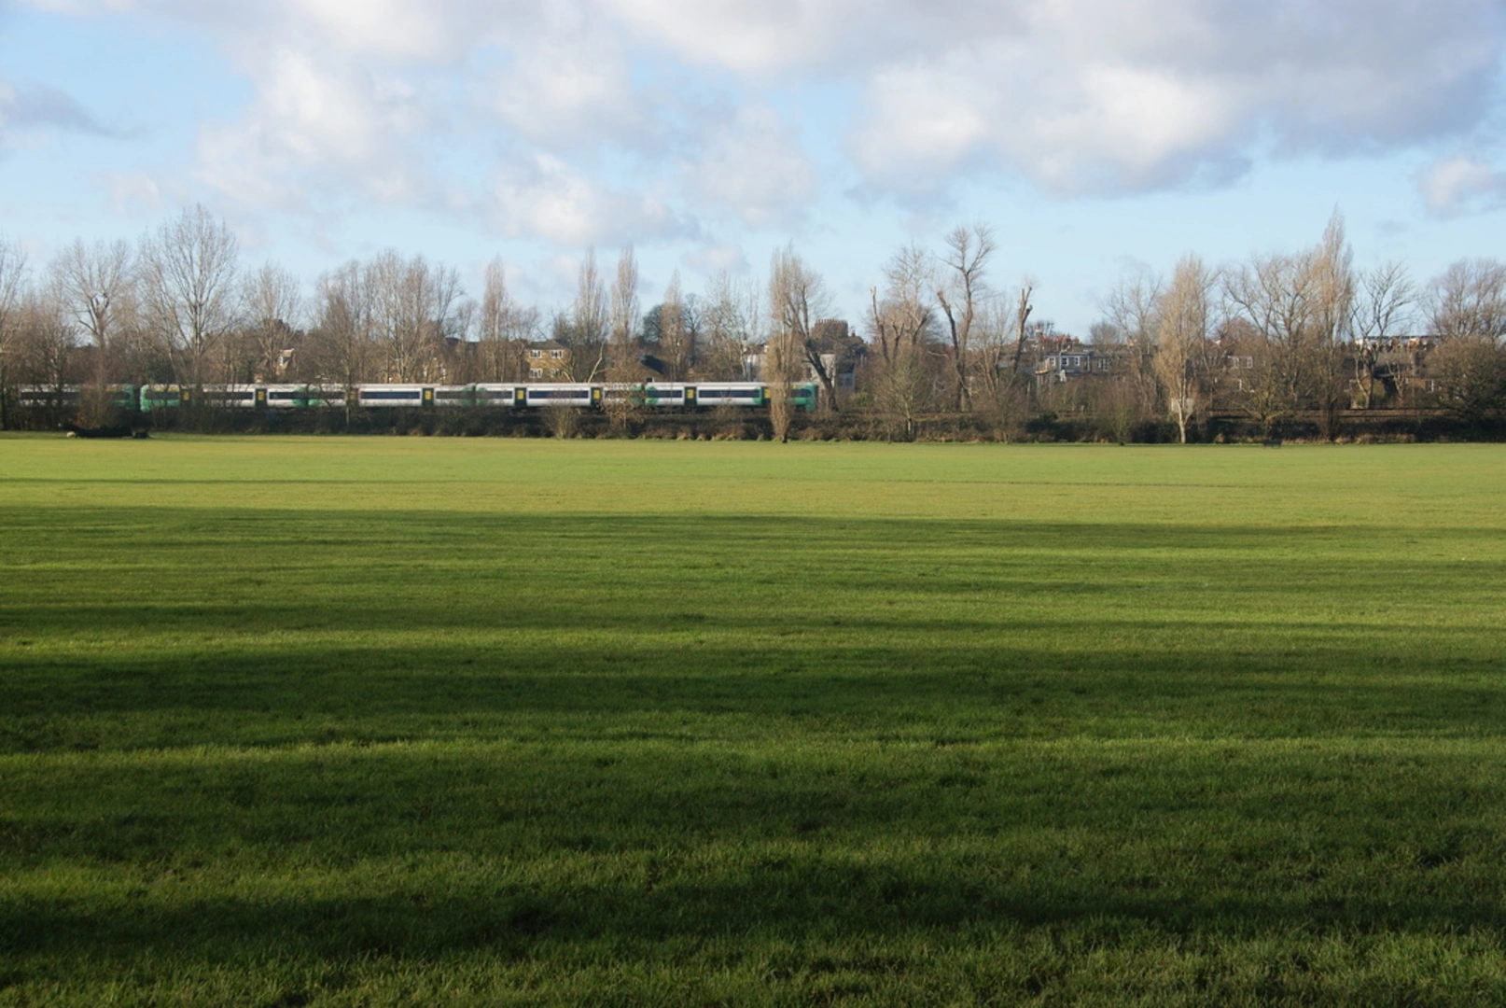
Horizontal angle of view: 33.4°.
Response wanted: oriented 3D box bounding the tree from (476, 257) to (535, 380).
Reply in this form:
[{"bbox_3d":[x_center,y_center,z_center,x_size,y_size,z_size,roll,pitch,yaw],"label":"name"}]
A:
[{"bbox_3d":[-30.949,-21.089,314.000,7.057,19.252,6.845,0,2,0],"label":"tree"}]

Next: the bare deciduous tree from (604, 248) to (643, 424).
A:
[{"bbox_3d":[-14.694,-18.675,284.000,4.255,21.135,4.128,0,2,0],"label":"bare deciduous tree"}]

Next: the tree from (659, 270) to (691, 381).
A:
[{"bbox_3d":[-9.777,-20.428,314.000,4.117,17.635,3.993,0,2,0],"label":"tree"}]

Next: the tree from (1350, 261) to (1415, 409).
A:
[{"bbox_3d":[74.650,-20.010,298.000,7.670,17.430,7.290,0,2,0],"label":"tree"}]

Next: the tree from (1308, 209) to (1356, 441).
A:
[{"bbox_3d":[62.137,-19.334,270.000,5.057,25.021,4.905,0,2,0],"label":"tree"}]

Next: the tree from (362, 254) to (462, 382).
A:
[{"bbox_3d":[-42.880,-21.730,318.000,12.360,20.840,10.500,0,2,0],"label":"tree"}]

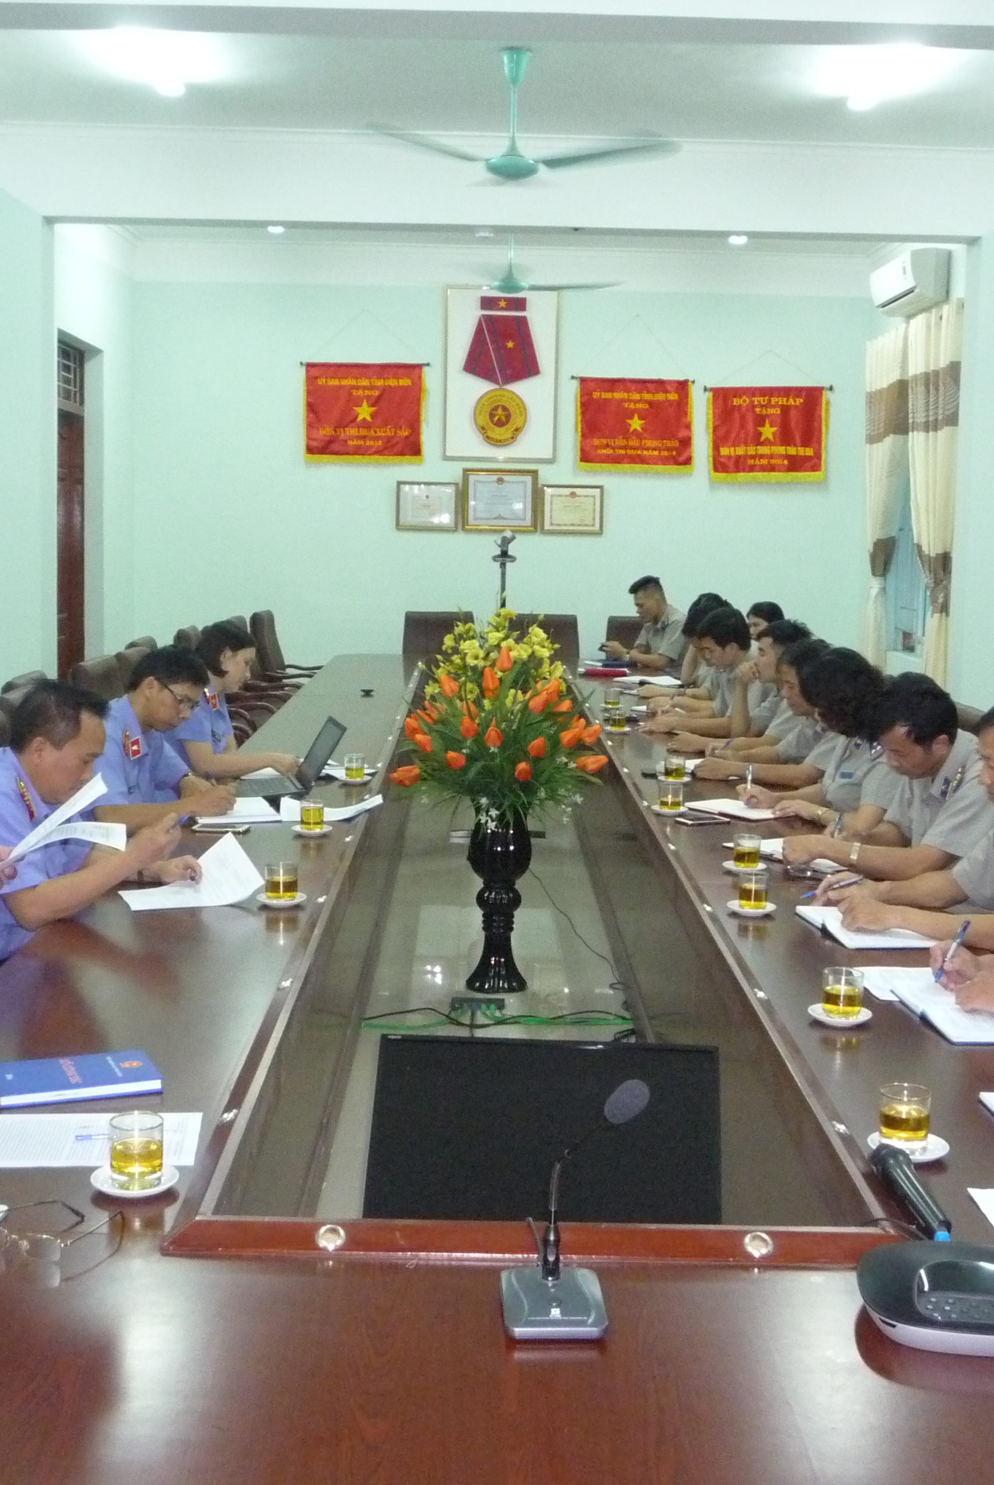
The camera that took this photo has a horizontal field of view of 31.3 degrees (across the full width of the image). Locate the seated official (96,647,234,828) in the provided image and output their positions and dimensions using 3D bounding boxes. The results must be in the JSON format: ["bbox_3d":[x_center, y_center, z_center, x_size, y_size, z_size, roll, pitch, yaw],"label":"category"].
[{"bbox_3d":[-1.110,0.322,5.185,0.850,1.210,0.520,2,7,3],"label":"seated official"}]

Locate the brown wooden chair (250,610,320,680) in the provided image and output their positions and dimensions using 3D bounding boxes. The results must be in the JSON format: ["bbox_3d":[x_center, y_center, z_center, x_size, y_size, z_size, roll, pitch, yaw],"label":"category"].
[{"bbox_3d":[-1.191,-0.285,10.861,0.650,1.040,0.600,1,7,-1],"label":"brown wooden chair"}]

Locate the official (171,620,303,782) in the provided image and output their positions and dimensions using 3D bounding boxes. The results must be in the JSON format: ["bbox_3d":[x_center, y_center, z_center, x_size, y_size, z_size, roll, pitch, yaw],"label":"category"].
[{"bbox_3d":[-0.961,0.209,6.138,0.640,1.249,0.500,2,7,8],"label":"official"}]

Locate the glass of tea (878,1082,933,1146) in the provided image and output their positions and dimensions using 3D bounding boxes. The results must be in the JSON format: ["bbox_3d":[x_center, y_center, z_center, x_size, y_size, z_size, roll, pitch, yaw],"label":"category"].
[{"bbox_3d":[0.571,0.526,2.474,0.067,0.082,0.067,1,7,-1],"label":"glass of tea"}]

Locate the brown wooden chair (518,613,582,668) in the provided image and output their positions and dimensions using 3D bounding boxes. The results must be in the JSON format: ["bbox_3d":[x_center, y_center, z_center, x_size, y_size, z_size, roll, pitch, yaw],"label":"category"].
[{"bbox_3d":[0.301,-0.300,11.151,0.580,1.000,0.640,1,7,0],"label":"brown wooden chair"}]

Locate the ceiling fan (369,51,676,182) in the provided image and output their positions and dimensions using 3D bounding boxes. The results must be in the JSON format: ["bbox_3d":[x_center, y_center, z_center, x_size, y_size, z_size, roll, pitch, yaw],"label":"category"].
[{"bbox_3d":[0.078,-2.469,6.943,1.320,0.500,1.300,1,7,0],"label":"ceiling fan"}]

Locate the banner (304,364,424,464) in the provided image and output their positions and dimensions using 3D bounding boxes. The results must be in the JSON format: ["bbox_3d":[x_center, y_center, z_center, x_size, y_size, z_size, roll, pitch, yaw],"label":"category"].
[{"bbox_3d":[-0.889,-2.219,11.989,0.820,0.680,0.030,1,7,-1],"label":"banner"}]

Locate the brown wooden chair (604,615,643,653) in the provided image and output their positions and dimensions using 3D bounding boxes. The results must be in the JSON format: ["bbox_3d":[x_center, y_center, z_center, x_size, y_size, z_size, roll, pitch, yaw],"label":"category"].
[{"bbox_3d":[0.925,-0.277,11.203,0.600,1.020,0.650,1,7,-1],"label":"brown wooden chair"}]

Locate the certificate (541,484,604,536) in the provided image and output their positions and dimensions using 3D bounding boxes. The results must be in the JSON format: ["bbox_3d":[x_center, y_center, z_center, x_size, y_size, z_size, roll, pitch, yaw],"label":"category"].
[{"bbox_3d":[0.511,-1.587,12.086,0.415,0.335,0.030,1,7,-1],"label":"certificate"}]

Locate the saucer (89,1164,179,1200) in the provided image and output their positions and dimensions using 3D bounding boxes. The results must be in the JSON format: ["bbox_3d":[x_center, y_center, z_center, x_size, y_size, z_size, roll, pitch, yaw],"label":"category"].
[{"bbox_3d":[-0.463,0.565,2.267,0.114,0.020,0.114,1,7,-1],"label":"saucer"}]

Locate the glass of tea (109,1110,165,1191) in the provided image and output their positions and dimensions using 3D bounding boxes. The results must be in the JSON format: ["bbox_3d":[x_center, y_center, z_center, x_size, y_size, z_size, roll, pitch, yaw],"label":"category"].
[{"bbox_3d":[-0.458,0.518,2.256,0.068,0.086,0.068,1,7,0],"label":"glass of tea"}]

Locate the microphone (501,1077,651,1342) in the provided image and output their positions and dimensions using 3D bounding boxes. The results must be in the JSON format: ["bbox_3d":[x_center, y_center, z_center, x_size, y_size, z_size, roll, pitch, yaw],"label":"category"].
[{"bbox_3d":[0.086,0.495,1.939,0.158,0.266,0.140,1,7,-1],"label":"microphone"}]

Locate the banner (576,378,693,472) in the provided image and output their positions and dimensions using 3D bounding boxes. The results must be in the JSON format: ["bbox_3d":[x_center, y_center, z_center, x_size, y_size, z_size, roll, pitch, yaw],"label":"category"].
[{"bbox_3d":[0.959,-2.196,12.280,0.822,0.635,0.040,1,7,-1],"label":"banner"}]

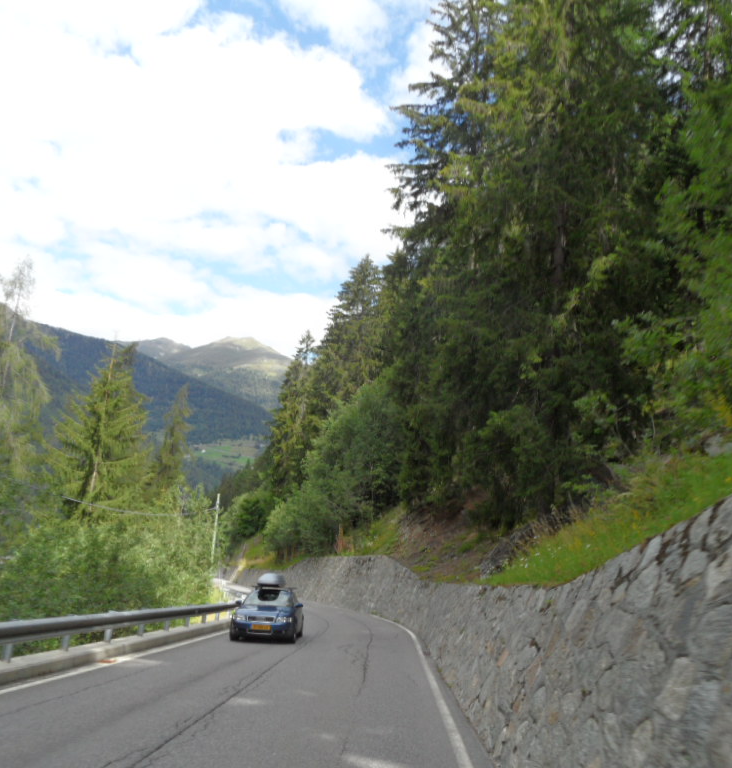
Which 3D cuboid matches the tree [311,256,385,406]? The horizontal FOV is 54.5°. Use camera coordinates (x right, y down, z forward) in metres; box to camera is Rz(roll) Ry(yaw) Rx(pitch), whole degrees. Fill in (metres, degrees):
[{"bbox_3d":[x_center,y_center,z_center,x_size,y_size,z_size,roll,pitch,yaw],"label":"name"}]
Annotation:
[{"bbox_3d":[-0.875,-1.994,54.000,6.000,16.400,6.000,2,-13,0],"label":"tree"}]

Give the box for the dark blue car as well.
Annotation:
[{"bbox_3d":[-2.788,6.595,21.105,1.810,1.830,4.550,2,-16,-1],"label":"dark blue car"}]

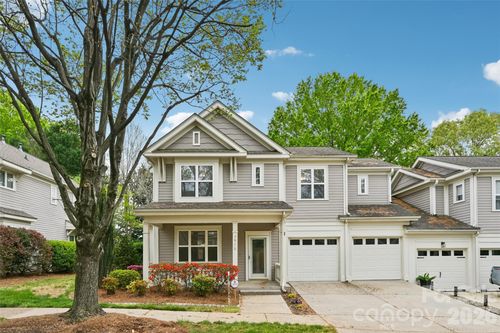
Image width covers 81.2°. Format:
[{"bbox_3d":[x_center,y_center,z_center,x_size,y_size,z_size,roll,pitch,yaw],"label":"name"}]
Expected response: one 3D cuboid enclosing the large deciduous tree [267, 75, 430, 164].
[{"bbox_3d":[10.100,-1.200,29.600,16.500,16.800,15.500,0,-6,0],"label":"large deciduous tree"}]

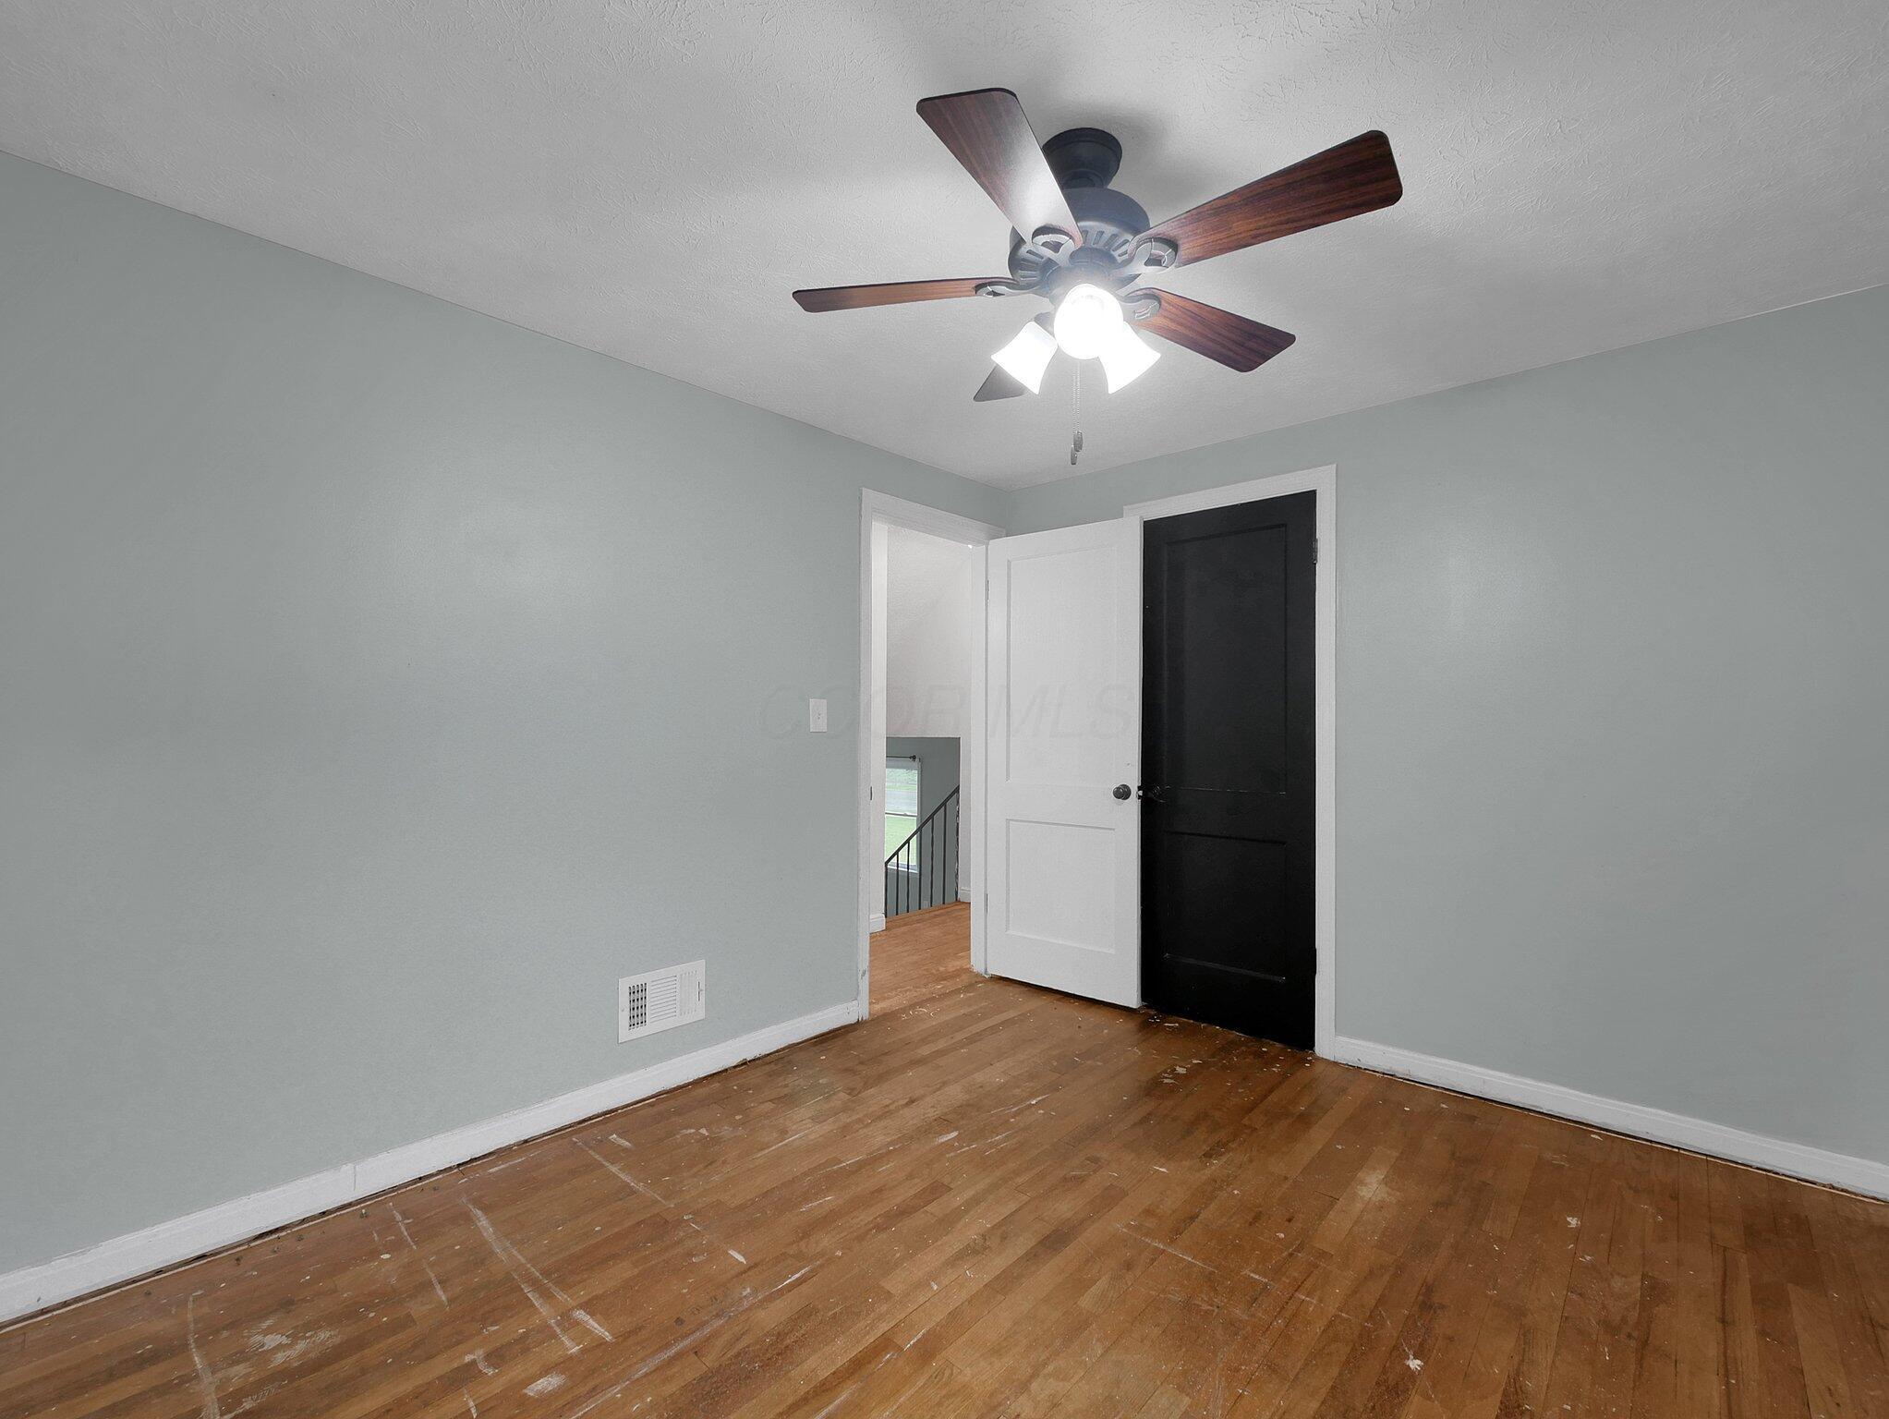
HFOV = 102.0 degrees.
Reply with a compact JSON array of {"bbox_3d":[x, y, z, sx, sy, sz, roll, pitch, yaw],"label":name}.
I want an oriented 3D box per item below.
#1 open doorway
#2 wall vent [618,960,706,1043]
[{"bbox_3d":[-0.054,0.188,3.469,0.120,2.165,0.905,0,-1,45],"label":"open doorway"},{"bbox_3d":[-0.913,0.940,2.484,0.020,0.198,0.293,-1,-2,45],"label":"wall vent"}]

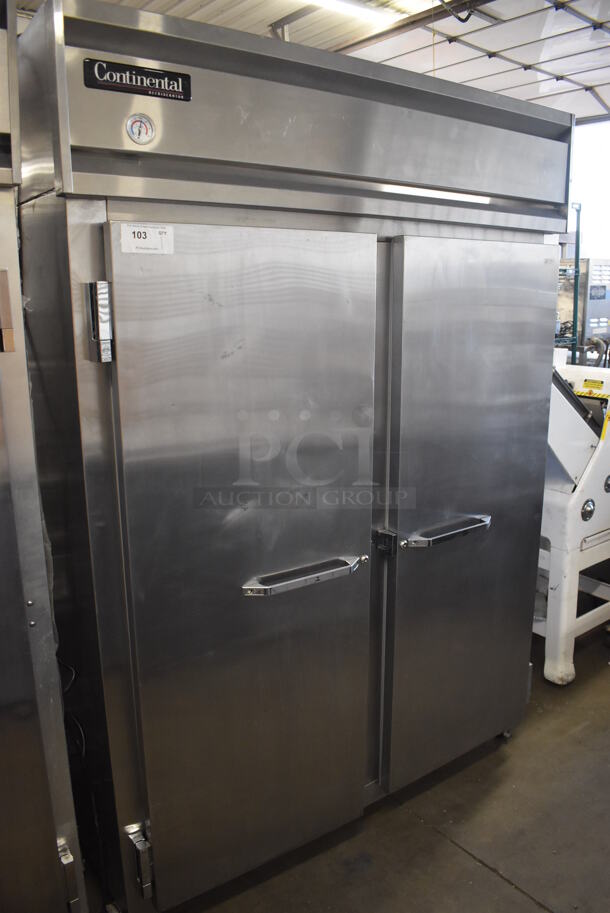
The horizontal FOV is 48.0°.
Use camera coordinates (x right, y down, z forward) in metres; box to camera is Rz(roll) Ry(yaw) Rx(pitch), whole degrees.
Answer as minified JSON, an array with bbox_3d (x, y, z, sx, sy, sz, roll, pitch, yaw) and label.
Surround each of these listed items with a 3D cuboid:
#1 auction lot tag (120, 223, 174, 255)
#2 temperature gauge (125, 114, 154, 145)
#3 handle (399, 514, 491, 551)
[{"bbox_3d":[-0.293,-0.406,1.280,0.101,0.052,0.002,-8,17,-29],"label":"auction lot tag"},{"bbox_3d":[-0.290,-0.585,1.224,0.055,0.055,0.013,-9,16,-33],"label":"temperature gauge"},{"bbox_3d":[0.384,0.207,1.847,0.345,0.030,0.072,-9,16,-33],"label":"handle"}]

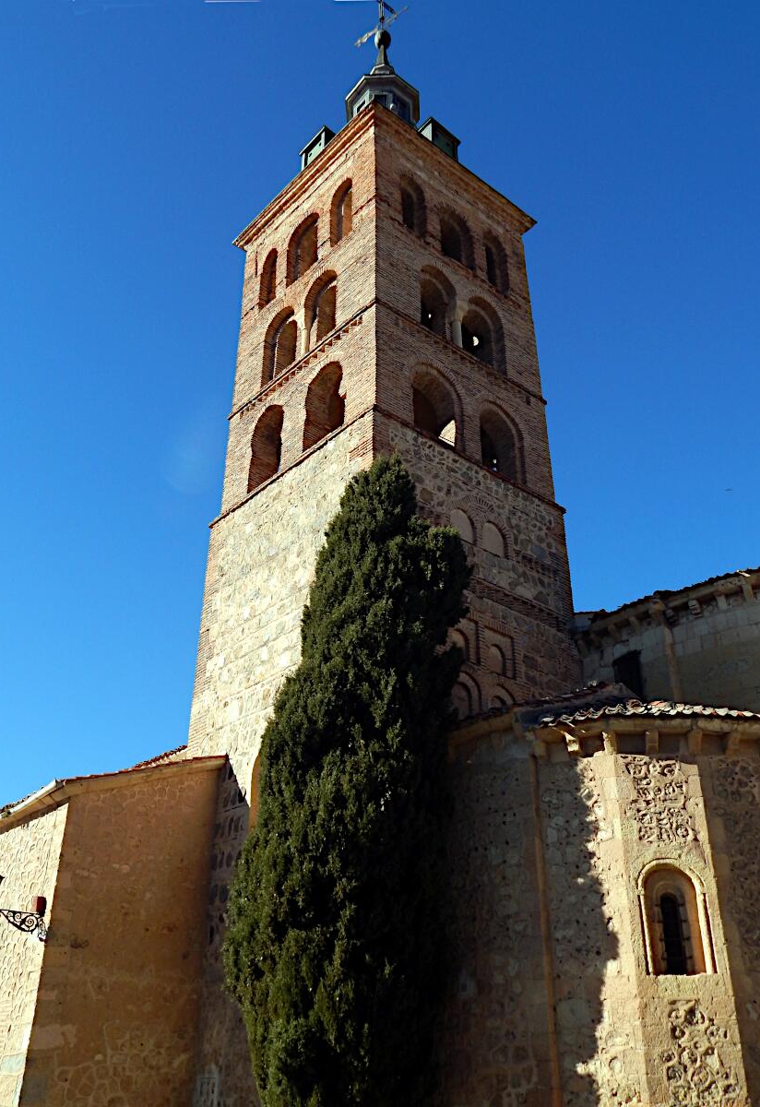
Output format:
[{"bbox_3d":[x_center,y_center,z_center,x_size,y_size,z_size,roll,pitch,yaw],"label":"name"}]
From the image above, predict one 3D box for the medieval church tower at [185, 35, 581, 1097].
[{"bbox_3d":[0.171,-4.134,25.983,6.930,34.568,7.013,21,-34,-36],"label":"medieval church tower"}]

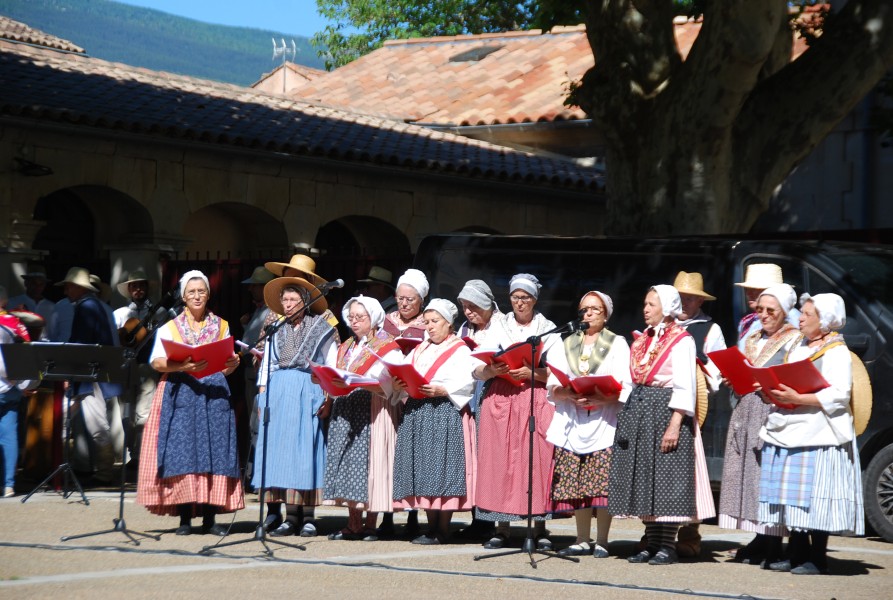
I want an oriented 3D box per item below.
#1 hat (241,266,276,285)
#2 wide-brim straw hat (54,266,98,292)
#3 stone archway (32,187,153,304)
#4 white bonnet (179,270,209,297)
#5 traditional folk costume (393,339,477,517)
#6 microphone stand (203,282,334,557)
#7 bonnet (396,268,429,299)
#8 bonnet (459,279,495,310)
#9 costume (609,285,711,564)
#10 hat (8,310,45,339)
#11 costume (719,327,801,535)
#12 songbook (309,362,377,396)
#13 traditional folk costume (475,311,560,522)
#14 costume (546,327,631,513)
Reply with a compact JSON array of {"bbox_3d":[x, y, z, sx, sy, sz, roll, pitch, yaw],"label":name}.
[{"bbox_3d":[-1.331,-0.176,25.400,0.340,0.130,0.310,2,0,0],"label":"hat"},{"bbox_3d":[-2.913,-0.161,27.800,0.370,0.170,0.340,8,-2,-22],"label":"wide-brim straw hat"},{"bbox_3d":[-3.271,0.270,30.461,0.600,2.480,1.660,-1,-2,33],"label":"stone archway"},{"bbox_3d":[-1.575,-0.097,22.150,0.190,0.180,0.210,2,0,-5],"label":"white bonnet"},{"bbox_3d":[-0.066,0.746,21.320,0.520,1.080,0.450,2,0,30],"label":"traditional folk costume"},{"bbox_3d":[-0.982,0.658,20.347,0.820,1.570,0.620,2,0,-37],"label":"microphone stand"},{"bbox_3d":[-0.212,-0.098,22.400,0.190,0.190,0.220,2,0,24],"label":"bonnet"},{"bbox_3d":[0.192,-0.034,21.900,0.200,0.200,0.240,-2,12,45],"label":"bonnet"},{"bbox_3d":[1.249,0.726,20.600,0.580,1.620,0.580,-1,-3,43],"label":"costume"},{"bbox_3d":[-2.955,0.159,24.900,0.340,0.130,0.310,26,-18,-15],"label":"hat"},{"bbox_3d":[1.878,0.772,21.050,0.540,1.250,0.500,2,0,34],"label":"costume"},{"bbox_3d":[-0.598,0.481,21.100,0.440,0.140,0.300,16,-18,25],"label":"songbook"},{"bbox_3d":[0.427,0.701,21.250,0.520,1.280,0.470,2,0,12],"label":"traditional folk costume"},{"bbox_3d":[0.837,0.704,20.800,0.500,1.110,0.420,2,0,18],"label":"costume"}]

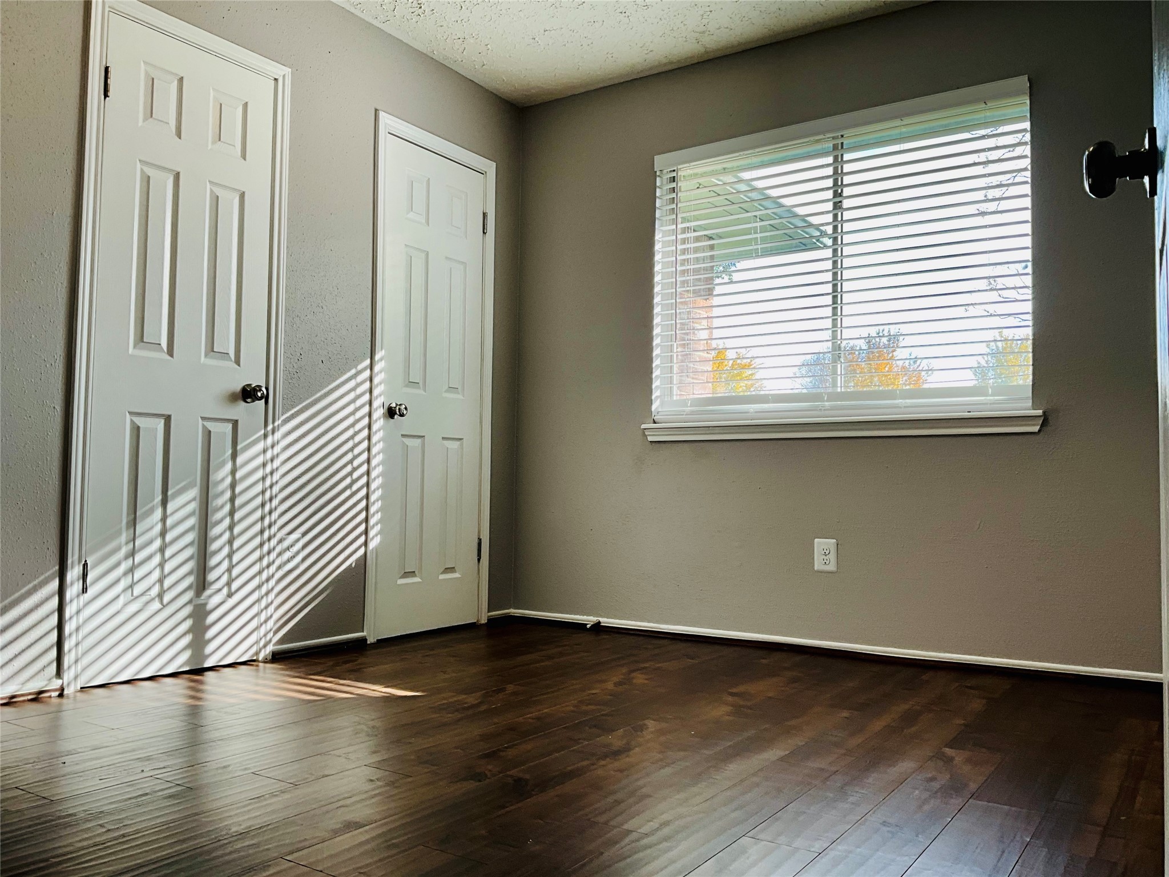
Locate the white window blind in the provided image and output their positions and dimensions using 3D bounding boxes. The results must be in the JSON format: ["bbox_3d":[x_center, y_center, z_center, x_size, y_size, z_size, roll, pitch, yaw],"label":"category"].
[{"bbox_3d":[0.940,-0.629,3.835,1.570,1.250,0.130,-1,-4,34],"label":"white window blind"}]

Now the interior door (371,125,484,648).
[{"bbox_3d":[-0.651,-0.207,4.176,0.040,2.030,0.610,-1,-4,34],"label":"interior door"}]

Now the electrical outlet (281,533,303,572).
[{"bbox_3d":[-1.051,0.410,3.520,0.010,0.124,0.085,-1,-4,34],"label":"electrical outlet"}]

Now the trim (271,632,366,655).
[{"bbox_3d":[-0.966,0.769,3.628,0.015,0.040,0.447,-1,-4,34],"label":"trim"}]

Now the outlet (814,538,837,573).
[{"bbox_3d":[0.925,0.451,3.760,0.085,0.124,0.010,-1,-4,34],"label":"outlet"}]

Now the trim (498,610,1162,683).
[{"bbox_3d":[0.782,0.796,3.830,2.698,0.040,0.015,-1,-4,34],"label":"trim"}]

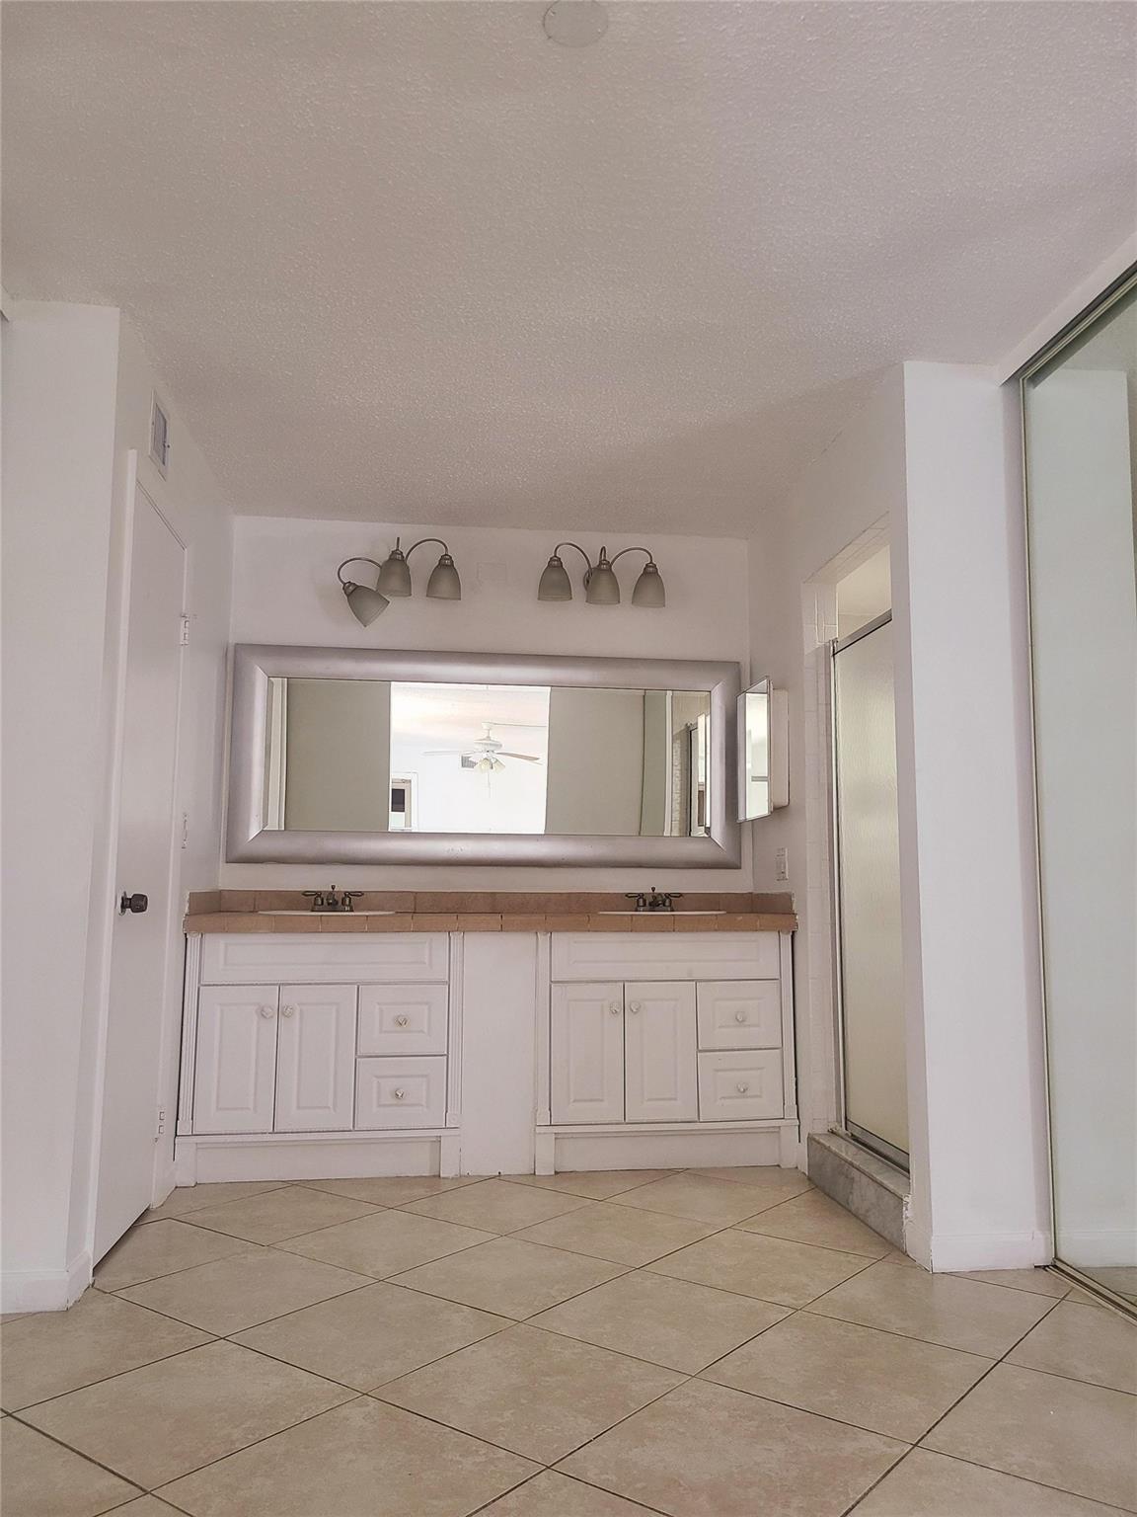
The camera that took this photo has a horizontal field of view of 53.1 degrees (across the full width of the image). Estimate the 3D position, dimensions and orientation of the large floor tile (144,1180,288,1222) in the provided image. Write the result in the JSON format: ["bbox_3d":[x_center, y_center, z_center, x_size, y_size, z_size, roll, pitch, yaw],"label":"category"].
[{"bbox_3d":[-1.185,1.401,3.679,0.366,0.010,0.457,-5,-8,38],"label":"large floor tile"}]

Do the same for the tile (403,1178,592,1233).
[{"bbox_3d":[-0.220,1.381,3.513,0.455,0.010,0.455,-5,-8,38],"label":"tile"}]

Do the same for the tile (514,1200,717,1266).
[{"bbox_3d":[0.138,1.343,3.220,0.457,0.010,0.457,-5,-8,38],"label":"tile"}]

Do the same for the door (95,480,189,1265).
[{"bbox_3d":[-1.230,0.299,3.255,0.040,2.030,0.610,1,-7,-7],"label":"door"}]

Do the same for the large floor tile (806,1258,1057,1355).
[{"bbox_3d":[0.856,1.281,2.665,0.455,0.010,0.455,-5,-8,38],"label":"large floor tile"}]

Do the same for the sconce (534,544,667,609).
[{"bbox_3d":[0.126,-0.730,4.586,0.510,0.240,0.210,1,-7,-7],"label":"sconce"}]

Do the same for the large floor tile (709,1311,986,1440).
[{"bbox_3d":[0.571,1.236,2.300,0.457,0.010,0.457,-5,-8,38],"label":"large floor tile"}]

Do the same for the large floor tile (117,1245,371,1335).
[{"bbox_3d":[-0.789,1.302,2.800,0.455,0.010,0.455,-5,-8,38],"label":"large floor tile"}]

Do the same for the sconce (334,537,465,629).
[{"bbox_3d":[-0.658,-0.680,4.455,0.475,0.363,0.200,1,-7,-7],"label":"sconce"}]

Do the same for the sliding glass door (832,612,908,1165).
[{"bbox_3d":[0.979,0.391,3.557,0.060,1.680,0.800,1,-7,-7],"label":"sliding glass door"}]

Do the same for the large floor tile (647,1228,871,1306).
[{"bbox_3d":[0.496,1.310,2.938,0.457,0.010,0.457,-5,-8,38],"label":"large floor tile"}]

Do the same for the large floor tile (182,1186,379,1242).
[{"bbox_3d":[-0.864,1.375,3.439,0.455,0.010,0.455,-5,-8,38],"label":"large floor tile"}]

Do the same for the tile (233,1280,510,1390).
[{"bbox_3d":[-0.429,1.264,2.507,0.457,0.010,0.457,-5,-8,38],"label":"tile"}]

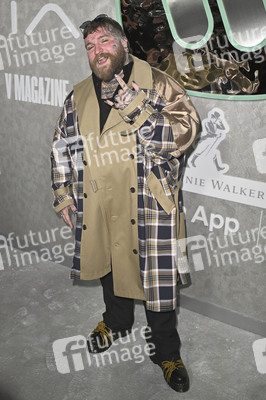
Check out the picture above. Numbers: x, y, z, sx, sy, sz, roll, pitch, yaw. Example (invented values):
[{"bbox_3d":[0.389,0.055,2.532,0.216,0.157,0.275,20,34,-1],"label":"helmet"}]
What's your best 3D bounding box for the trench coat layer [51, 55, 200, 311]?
[{"bbox_3d":[-0.047,-0.079,1.844,0.676,1.128,0.470,7,21,17],"label":"trench coat layer"}]

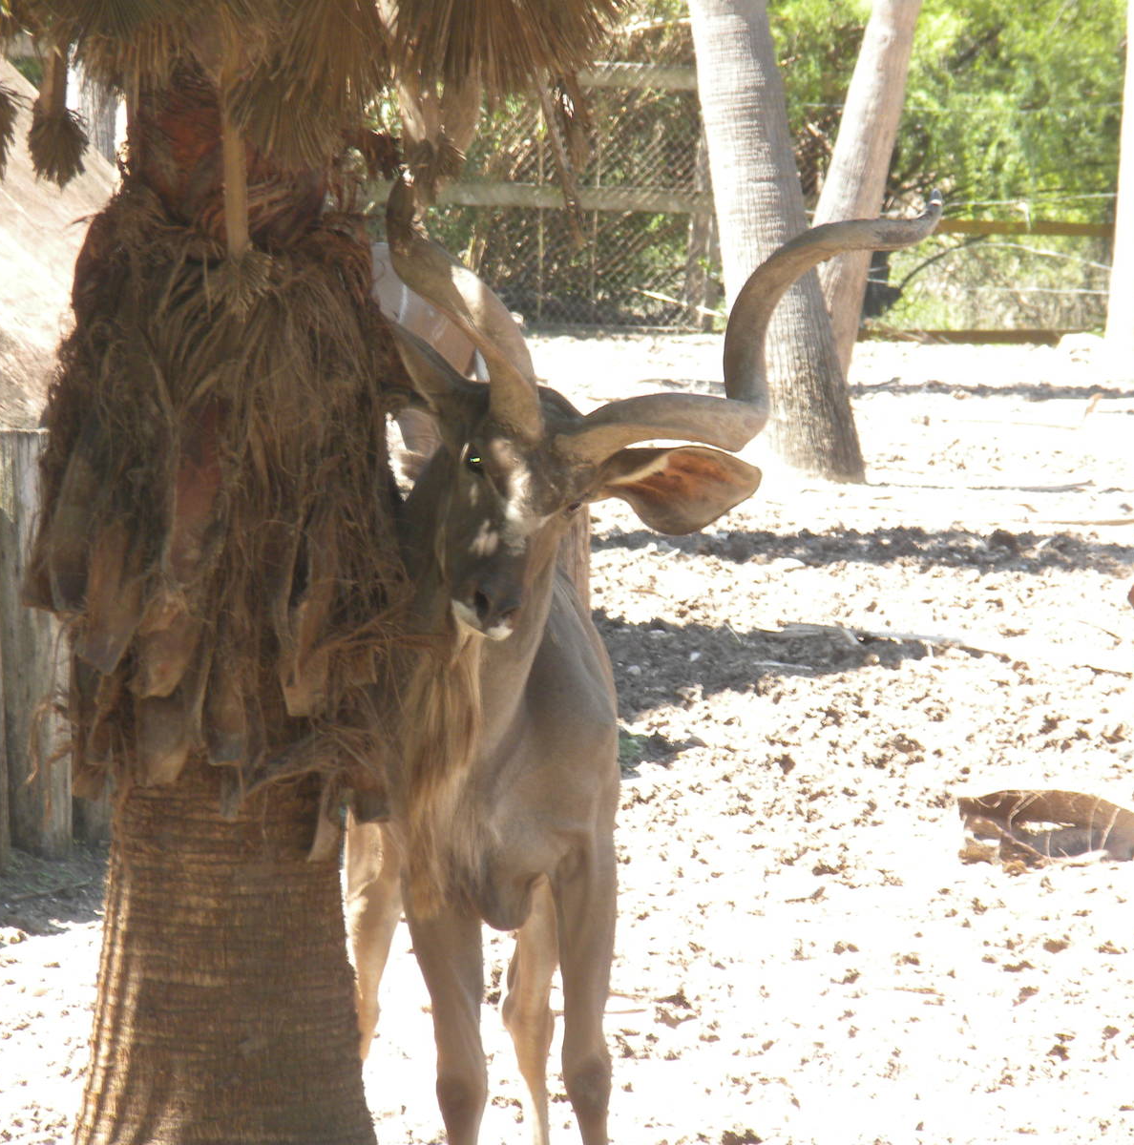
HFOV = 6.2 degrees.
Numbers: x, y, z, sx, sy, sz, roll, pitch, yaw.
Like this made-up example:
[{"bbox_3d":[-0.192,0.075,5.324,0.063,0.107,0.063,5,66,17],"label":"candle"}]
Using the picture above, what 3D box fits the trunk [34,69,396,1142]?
[{"bbox_3d":[-0.569,0.175,17.000,0.570,2.000,0.570,0,3,0],"label":"trunk"}]

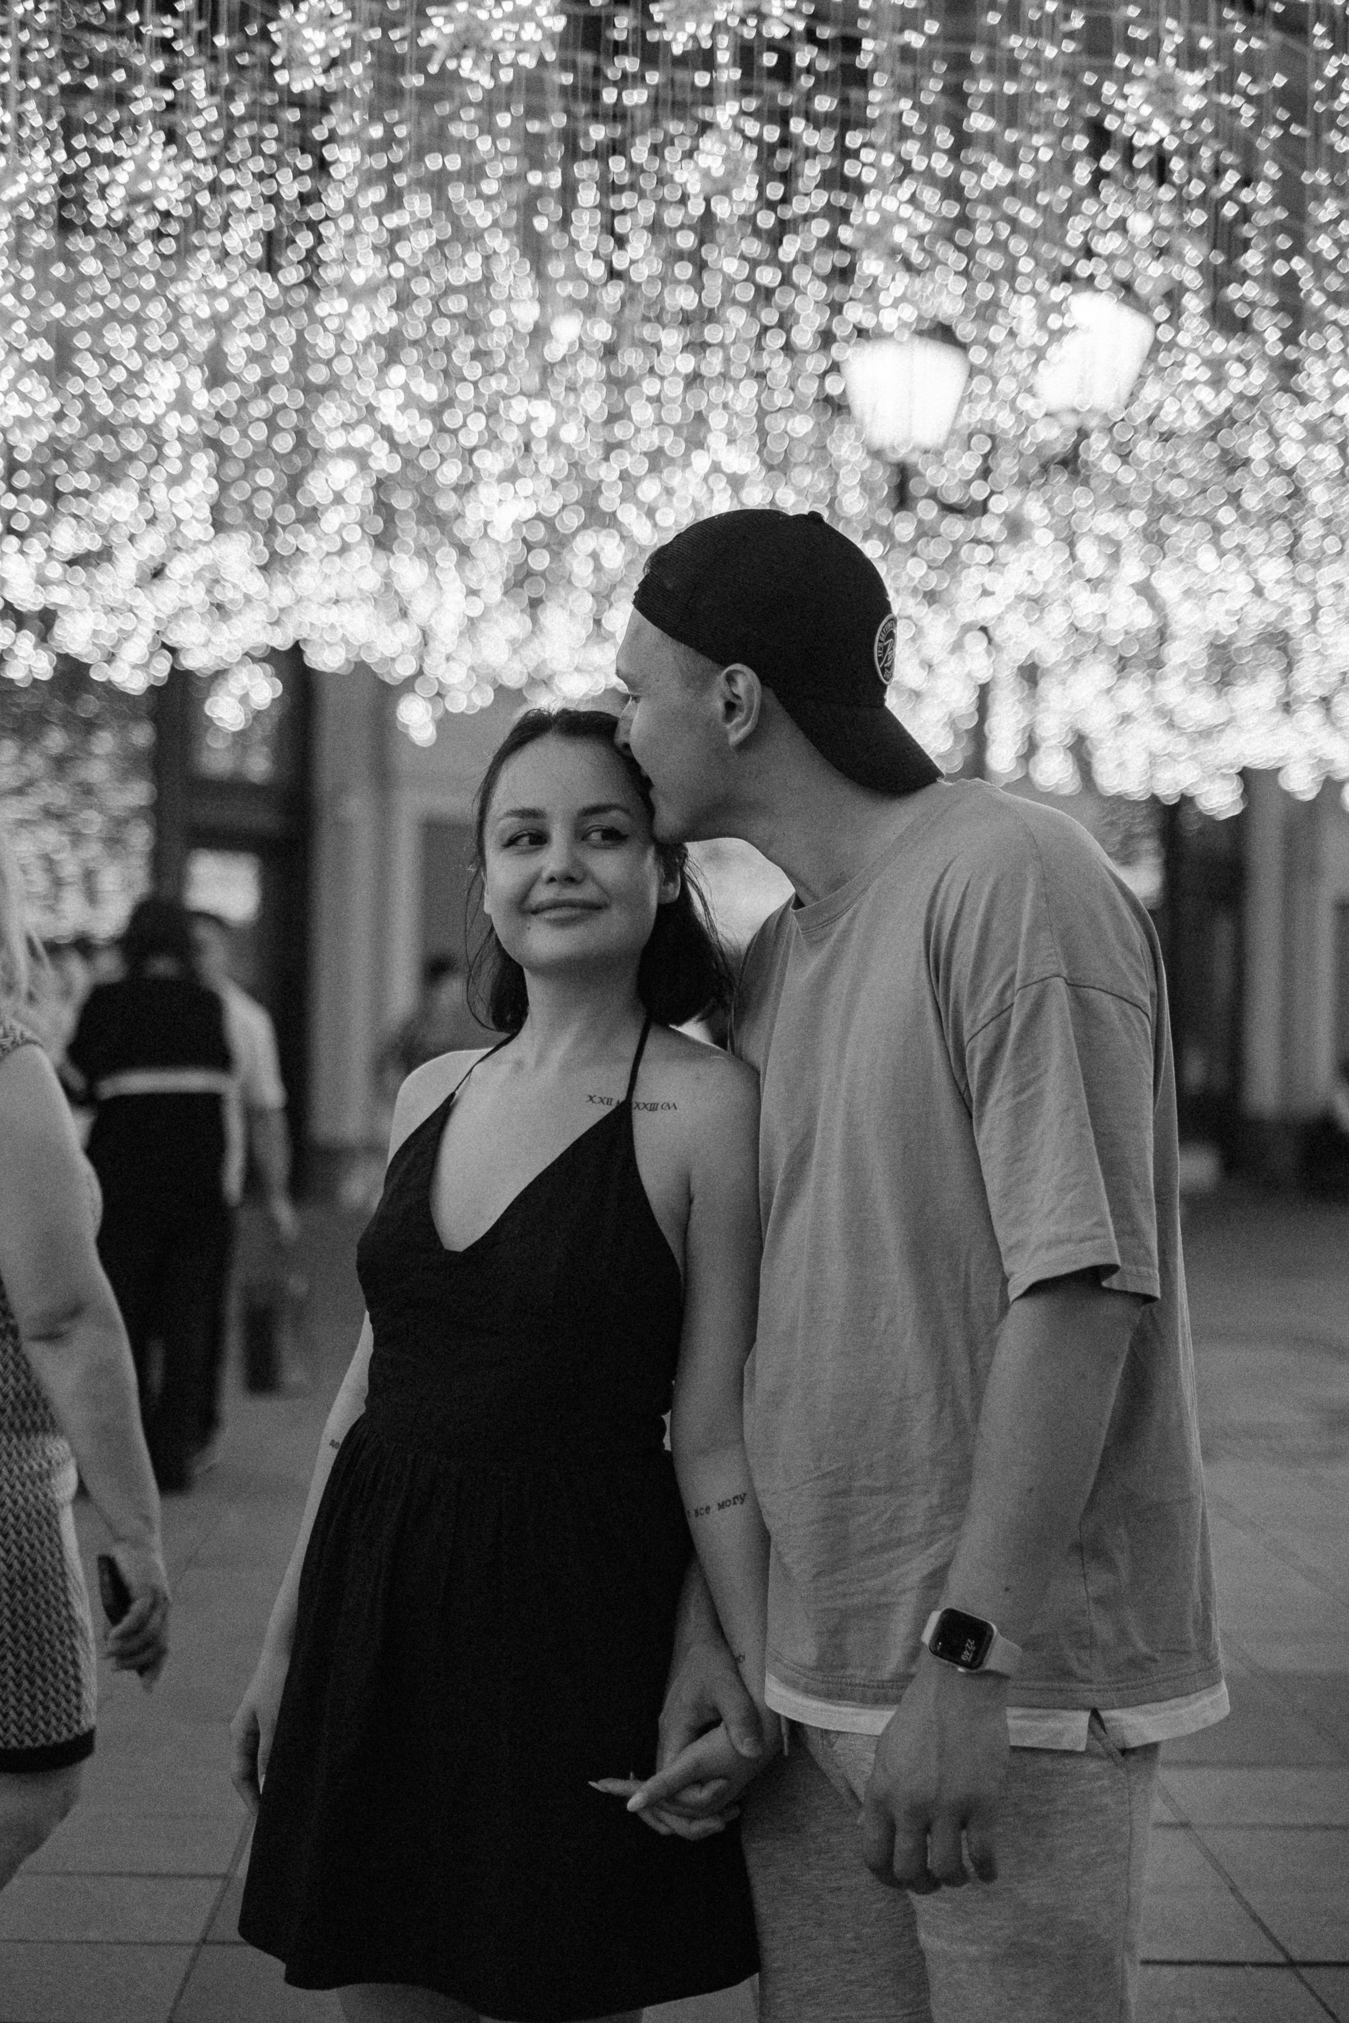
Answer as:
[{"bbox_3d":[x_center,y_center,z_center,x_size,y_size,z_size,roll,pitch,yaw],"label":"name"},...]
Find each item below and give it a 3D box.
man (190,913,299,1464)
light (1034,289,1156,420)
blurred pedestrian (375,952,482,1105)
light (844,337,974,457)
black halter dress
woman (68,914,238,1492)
[{"bbox_3d":[-1.407,0.547,9.200,0.500,1.720,0.340,1,0,6],"label":"man"},{"bbox_3d":[1.731,-2.741,12.400,0.520,0.570,0.520,1,0,0],"label":"light"},{"bbox_3d":[-1.200,0.540,14.500,0.500,1.650,0.360,1,0,-30],"label":"blurred pedestrian"},{"bbox_3d":[1.030,-2.736,13.200,0.520,0.580,0.520,1,0,0],"label":"light"},{"bbox_3d":[-0.143,0.385,2.420,0.430,0.780,0.360,1,0,28],"label":"black halter dress"},{"bbox_3d":[-1.485,0.523,8.500,0.480,1.690,0.360,1,0,-6],"label":"woman"}]

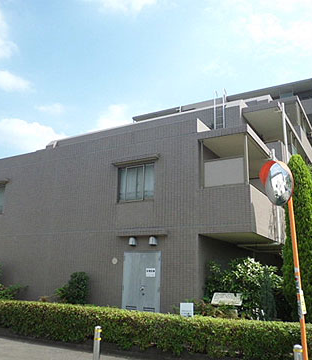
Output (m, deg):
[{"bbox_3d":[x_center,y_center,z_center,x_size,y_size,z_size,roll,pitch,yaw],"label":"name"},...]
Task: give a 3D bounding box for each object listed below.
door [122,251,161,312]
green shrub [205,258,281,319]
[{"bbox_3d":[-0.411,3.090,10.377,1.280,1.957,0.080,-7,-17,30],"label":"door"},{"bbox_3d":[2.233,2.938,9.280,1.800,1.795,1.450,-7,-17,30],"label":"green shrub"}]

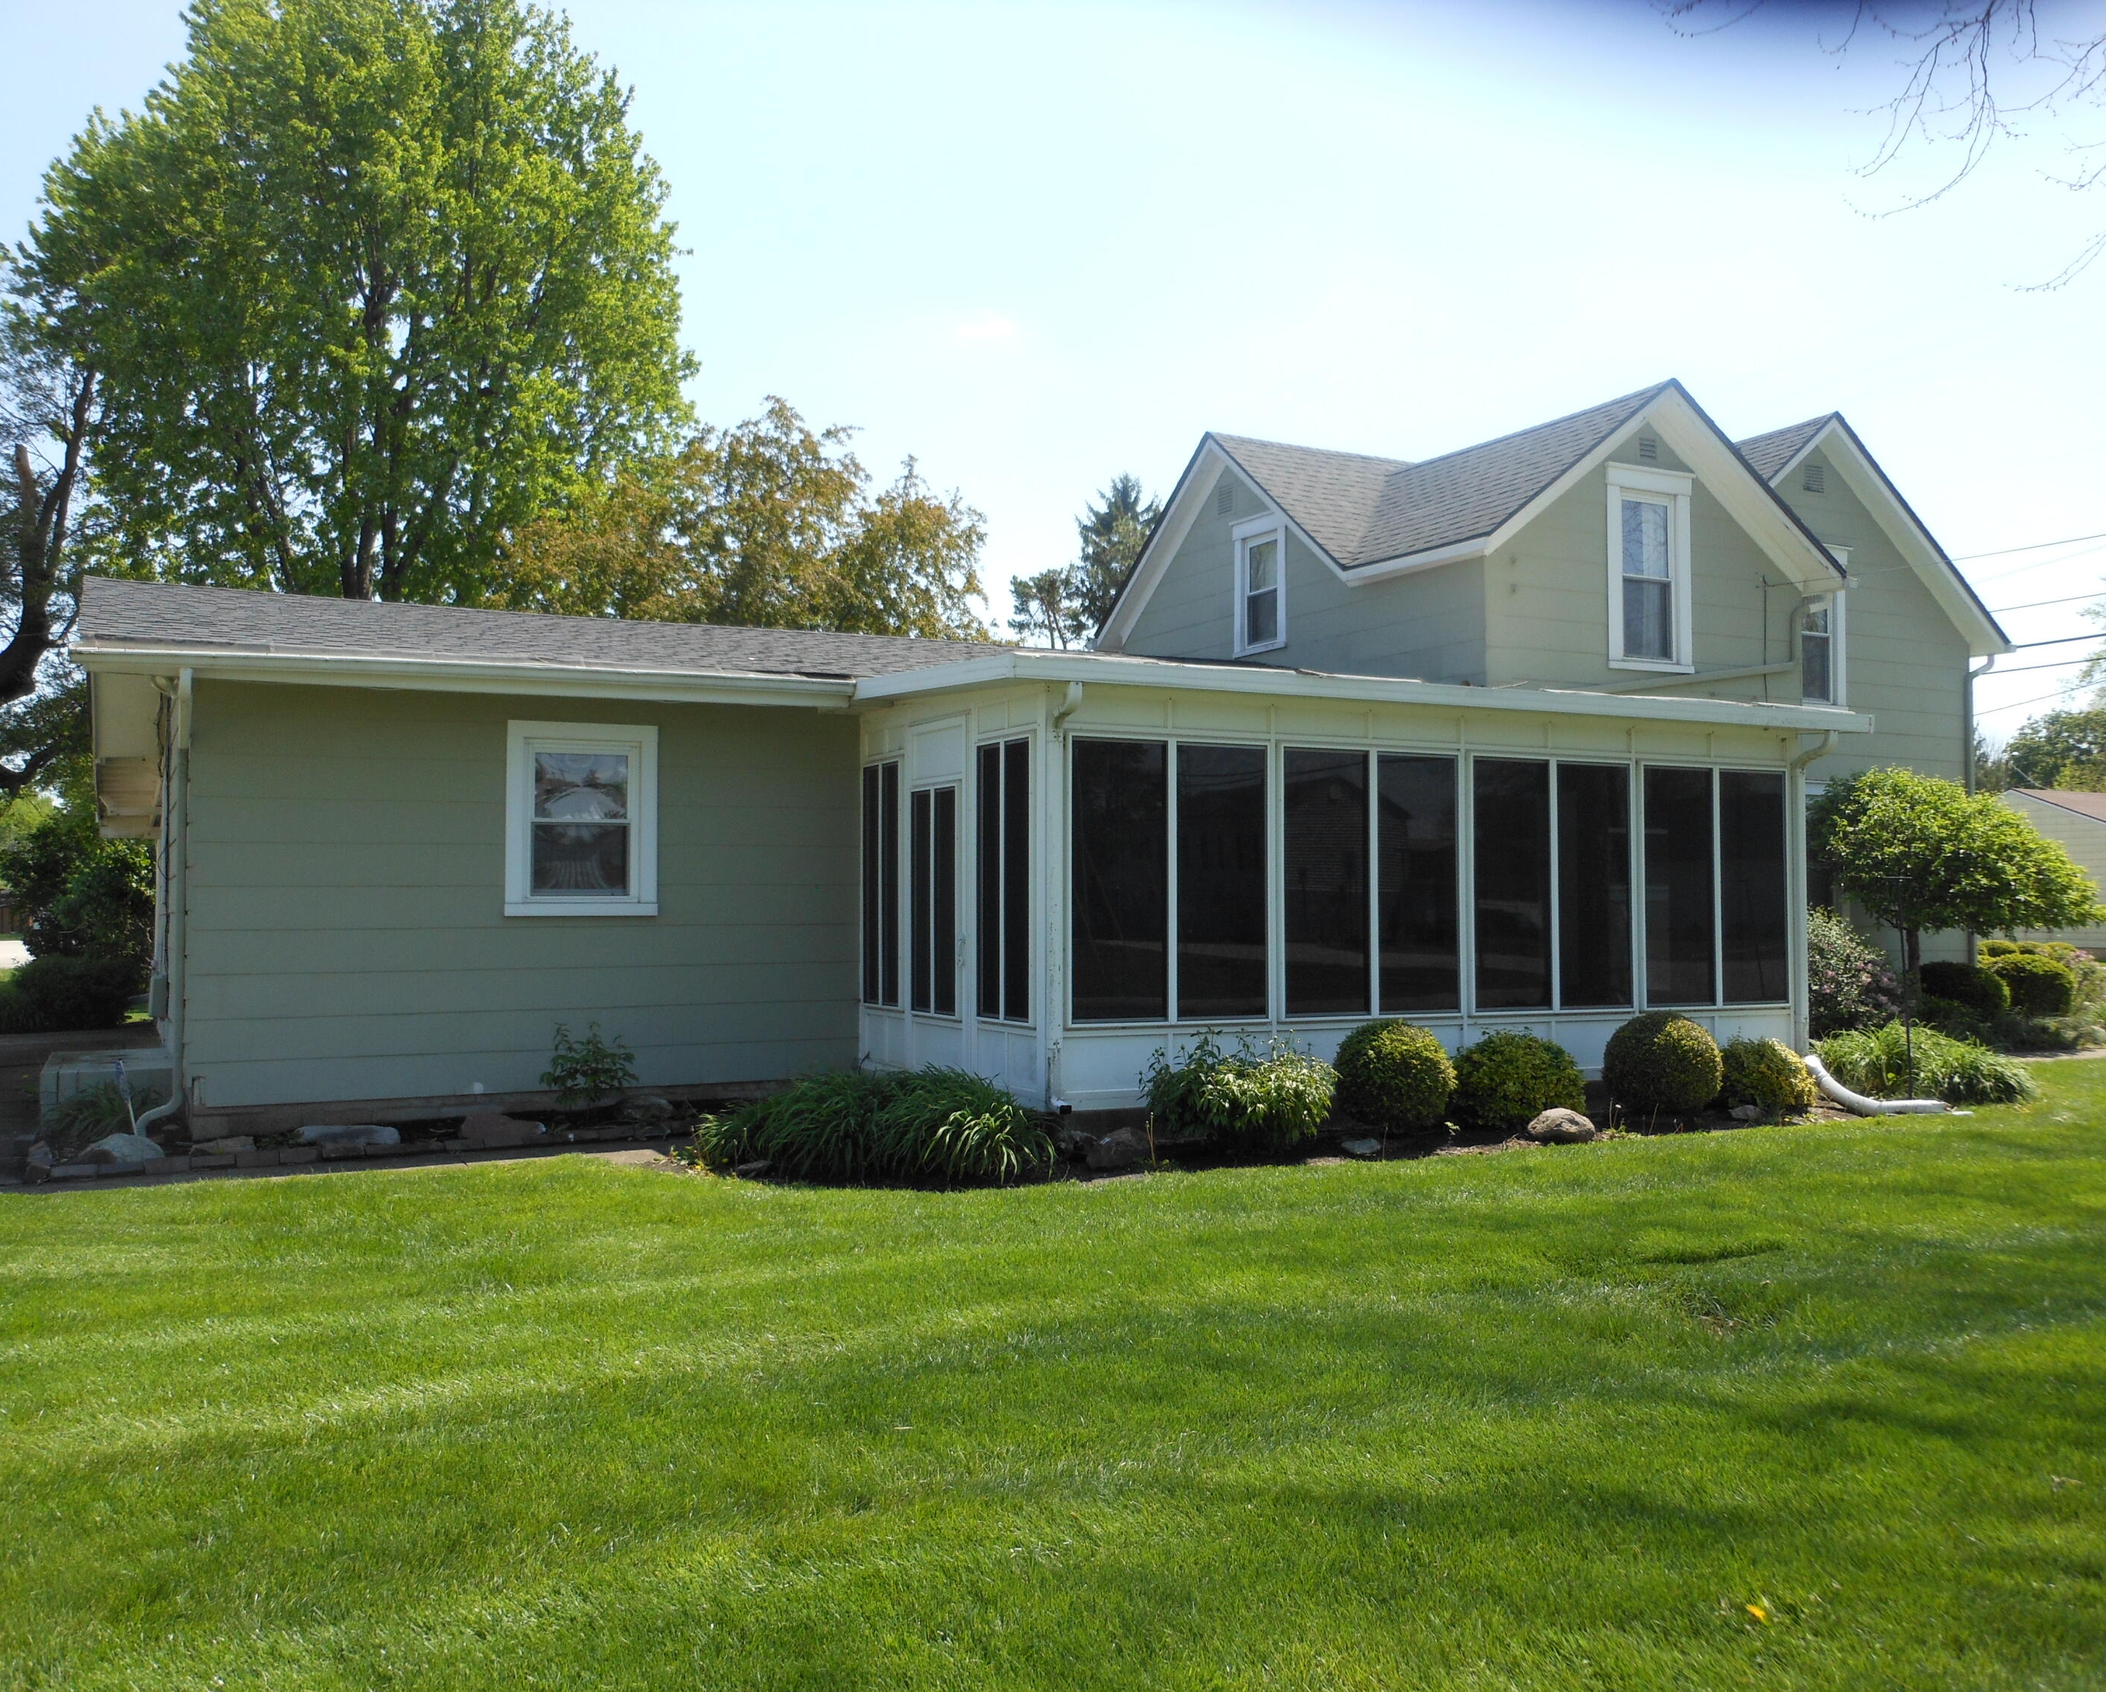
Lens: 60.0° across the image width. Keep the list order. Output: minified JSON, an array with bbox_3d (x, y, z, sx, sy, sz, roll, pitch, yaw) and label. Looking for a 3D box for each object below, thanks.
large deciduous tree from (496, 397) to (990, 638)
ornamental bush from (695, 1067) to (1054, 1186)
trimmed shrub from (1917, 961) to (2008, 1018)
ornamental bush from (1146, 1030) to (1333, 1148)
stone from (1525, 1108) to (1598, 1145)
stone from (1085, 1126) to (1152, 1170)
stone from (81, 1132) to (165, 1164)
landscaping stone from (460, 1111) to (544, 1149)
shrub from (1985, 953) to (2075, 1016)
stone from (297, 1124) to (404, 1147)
[{"bbox_3d":[-5.099,-2.366,30.000,8.142,9.953,8.000,0,-2,-10],"label":"large deciduous tree"},{"bbox_3d":[-1.029,1.563,10.500,2.028,0.540,1.350,0,-2,6],"label":"ornamental bush"},{"bbox_3d":[10.864,1.764,21.800,1.053,0.770,1.080,-1,-2,26],"label":"trimmed shrub"},{"bbox_3d":[1.136,1.502,11.200,1.157,0.699,0.980,1,-2,-28],"label":"ornamental bush"},{"bbox_3d":[3.176,1.751,11.400,0.460,0.230,0.340,1,-2,-26],"label":"stone"},{"bbox_3d":[0.373,1.701,10.300,0.360,0.240,0.290,1,-2,-26],"label":"stone"},{"bbox_3d":[-5.477,1.788,10.750,0.488,0.190,0.360,1,-2,-27],"label":"stone"},{"bbox_3d":[-3.471,1.788,11.500,0.520,0.230,0.320,1,-2,-26],"label":"landscaping stone"},{"bbox_3d":[12.113,1.751,22.700,1.162,0.849,1.150,-1,-2,28],"label":"shrub"},{"bbox_3d":[-4.258,1.761,11.050,0.610,0.160,0.300,1,-2,-26],"label":"stone"}]

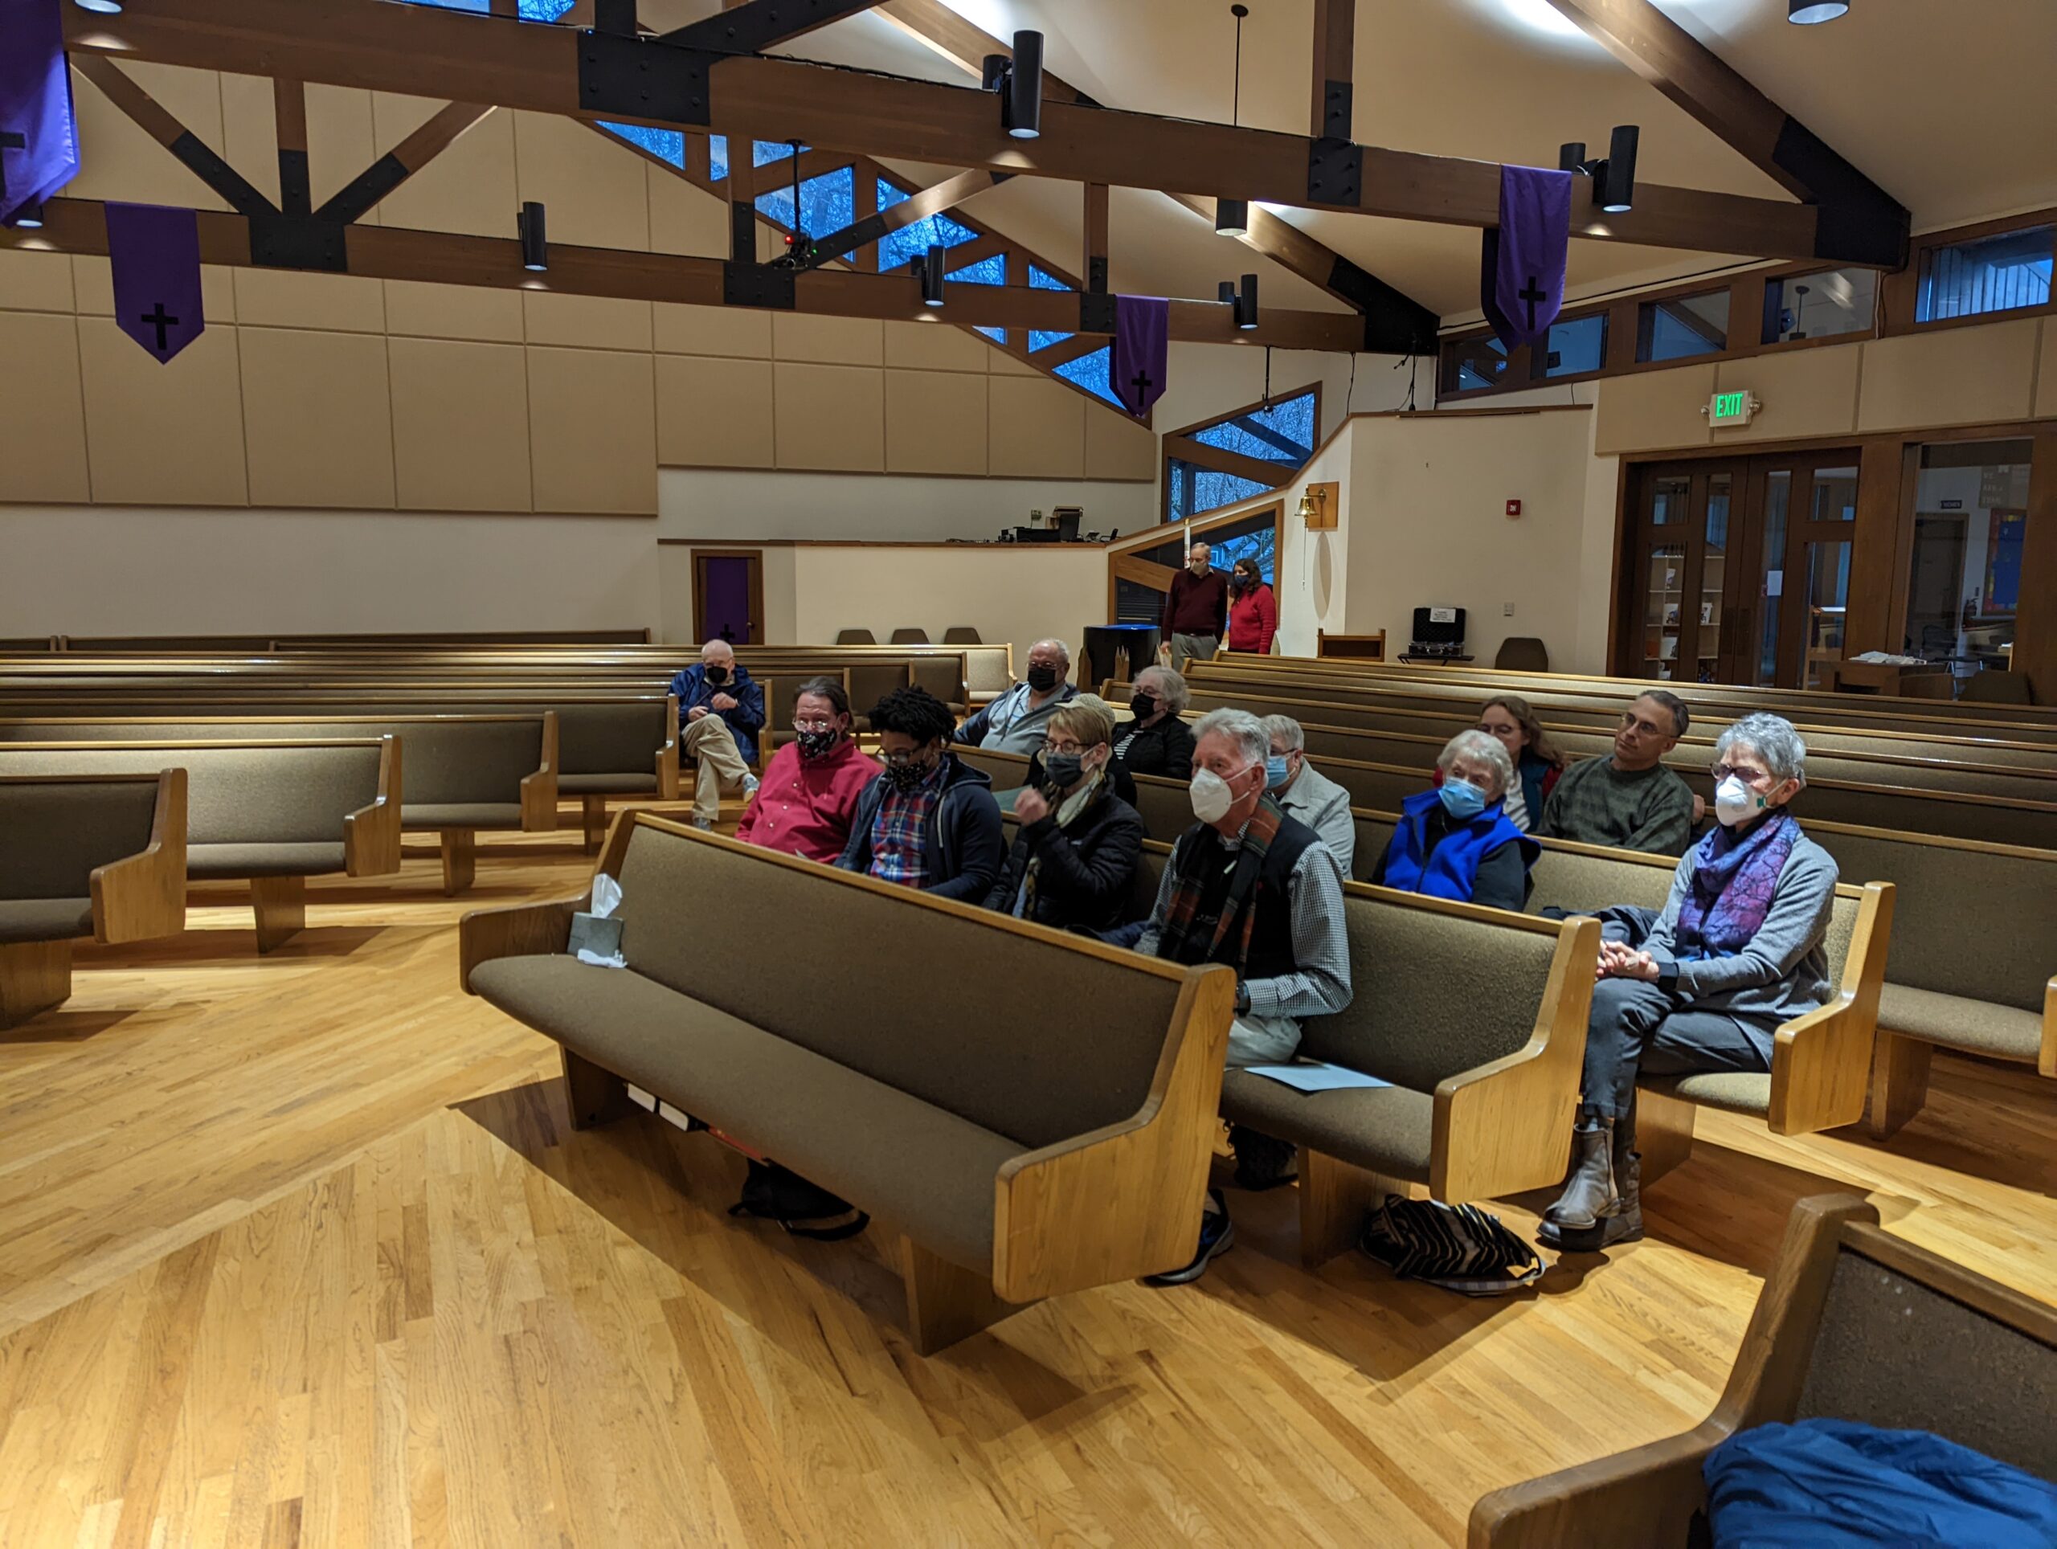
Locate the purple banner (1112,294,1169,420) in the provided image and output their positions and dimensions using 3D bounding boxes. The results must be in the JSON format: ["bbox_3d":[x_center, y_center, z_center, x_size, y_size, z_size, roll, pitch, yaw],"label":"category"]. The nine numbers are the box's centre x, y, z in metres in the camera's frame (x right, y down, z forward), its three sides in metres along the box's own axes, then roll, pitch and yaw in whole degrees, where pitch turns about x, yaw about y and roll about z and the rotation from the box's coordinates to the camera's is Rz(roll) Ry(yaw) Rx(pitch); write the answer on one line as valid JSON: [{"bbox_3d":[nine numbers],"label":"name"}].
[{"bbox_3d":[0.958,-3.560,12.241,0.500,1.000,0.170,-3,9,-23],"label":"purple banner"}]

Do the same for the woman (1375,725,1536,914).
[{"bbox_3d":[1.139,0.465,4.004,0.480,1.140,0.650,9,12,44],"label":"woman"}]

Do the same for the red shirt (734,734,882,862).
[{"bbox_3d":[-0.749,0.152,4.925,0.420,0.600,0.560,-7,11,-42],"label":"red shirt"}]

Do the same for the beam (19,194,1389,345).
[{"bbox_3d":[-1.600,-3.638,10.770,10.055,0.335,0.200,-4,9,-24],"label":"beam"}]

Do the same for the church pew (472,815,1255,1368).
[{"bbox_3d":[-0.624,0.666,3.464,0.578,0.811,2.378,-7,12,-42],"label":"church pew"}]

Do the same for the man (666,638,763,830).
[{"bbox_3d":[-1.894,-0.260,8.636,0.580,1.100,0.750,-1,9,-7],"label":"man"}]

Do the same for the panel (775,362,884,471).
[{"bbox_3d":[-2.335,-4.218,16.817,1.330,1.260,0.060,-3,9,-23],"label":"panel"}]

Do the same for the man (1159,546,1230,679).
[{"bbox_3d":[1.386,-1.073,12.082,0.530,1.774,0.320,3,9,18],"label":"man"}]

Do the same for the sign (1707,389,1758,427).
[{"bbox_3d":[5.506,-2.869,11.205,0.090,0.240,0.420,-4,9,-25],"label":"sign"}]

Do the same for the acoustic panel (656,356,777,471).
[{"bbox_3d":[-3.352,-3.887,15.350,1.269,1.149,0.050,-4,9,-25],"label":"acoustic panel"}]

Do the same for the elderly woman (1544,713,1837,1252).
[{"bbox_3d":[1.592,0.492,3.440,0.650,1.260,0.460,-7,11,-41],"label":"elderly woman"}]

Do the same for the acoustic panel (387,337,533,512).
[{"bbox_3d":[-5.466,-3.352,13.766,1.200,1.616,0.050,-4,9,-25],"label":"acoustic panel"}]

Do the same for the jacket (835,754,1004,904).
[{"bbox_3d":[-0.332,0.237,4.376,0.520,0.580,0.420,7,11,37],"label":"jacket"}]

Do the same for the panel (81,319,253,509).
[{"bbox_3d":[-7.981,-3.334,13.209,1.273,1.646,0.050,-4,9,-25],"label":"panel"}]

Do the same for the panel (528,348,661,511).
[{"bbox_3d":[-4.815,-3.811,15.795,1.330,1.800,0.060,-3,9,-23],"label":"panel"}]

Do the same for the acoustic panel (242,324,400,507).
[{"bbox_3d":[-6.577,-3.281,13.244,1.200,1.616,0.050,-4,9,-25],"label":"acoustic panel"}]

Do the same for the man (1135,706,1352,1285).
[{"bbox_3d":[0.439,0.472,3.428,0.740,1.260,0.570,-7,11,-42],"label":"man"}]

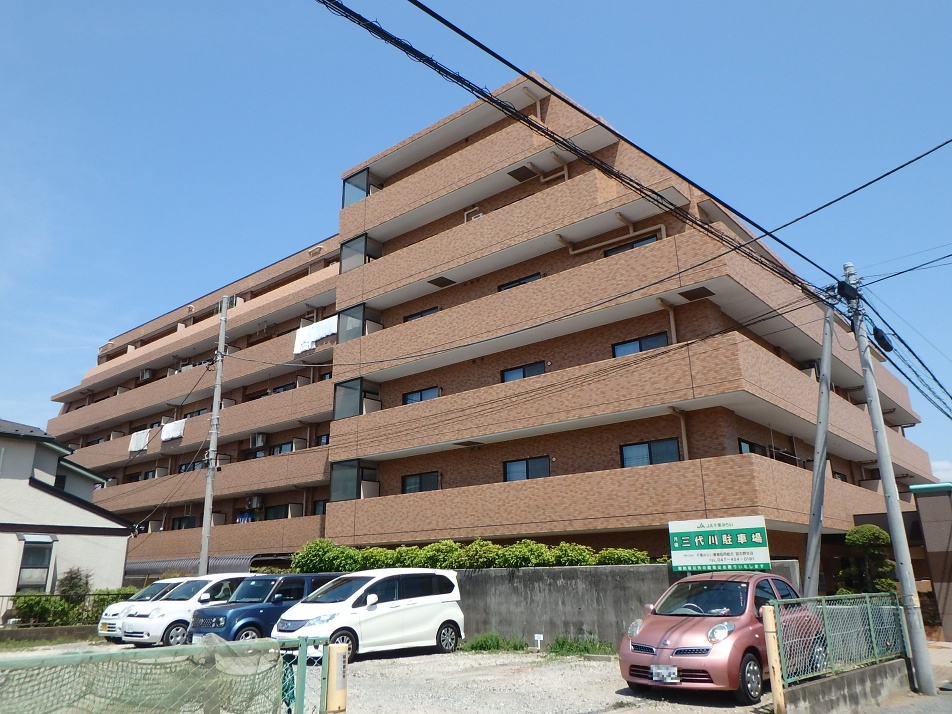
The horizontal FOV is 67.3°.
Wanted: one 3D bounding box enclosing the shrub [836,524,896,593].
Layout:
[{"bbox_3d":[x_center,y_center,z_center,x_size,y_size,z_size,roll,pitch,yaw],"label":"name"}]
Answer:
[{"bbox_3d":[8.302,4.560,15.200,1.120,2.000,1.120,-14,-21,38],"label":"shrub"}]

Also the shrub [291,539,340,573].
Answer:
[{"bbox_3d":[-4.695,5.921,20.881,1.400,1.150,1.150,-15,-22,38],"label":"shrub"}]

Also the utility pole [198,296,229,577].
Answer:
[{"bbox_3d":[-9.157,3.266,24.966,0.310,11.600,0.310,-14,-21,38],"label":"utility pole"}]

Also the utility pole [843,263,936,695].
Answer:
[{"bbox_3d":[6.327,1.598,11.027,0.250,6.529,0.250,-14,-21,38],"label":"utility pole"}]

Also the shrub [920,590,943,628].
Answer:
[{"bbox_3d":[10.537,5.849,16.631,0.700,0.800,0.700,-14,-21,38],"label":"shrub"}]

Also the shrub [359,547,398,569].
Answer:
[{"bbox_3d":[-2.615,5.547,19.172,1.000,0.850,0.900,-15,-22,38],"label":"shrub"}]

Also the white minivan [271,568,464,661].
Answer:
[{"bbox_3d":[-2.195,5.349,15.015,1.695,1.715,4.215,-16,-23,41],"label":"white minivan"}]

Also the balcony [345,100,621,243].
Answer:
[{"bbox_3d":[-0.712,-6.150,25.344,11.200,1.600,1.200,-14,-21,38],"label":"balcony"}]

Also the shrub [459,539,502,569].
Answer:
[{"bbox_3d":[0.110,4.843,16.993,1.050,0.980,0.920,-15,-22,38],"label":"shrub"}]

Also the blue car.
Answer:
[{"bbox_3d":[-4.451,5.770,16.225,1.670,1.640,3.730,-17,-23,42],"label":"blue car"}]

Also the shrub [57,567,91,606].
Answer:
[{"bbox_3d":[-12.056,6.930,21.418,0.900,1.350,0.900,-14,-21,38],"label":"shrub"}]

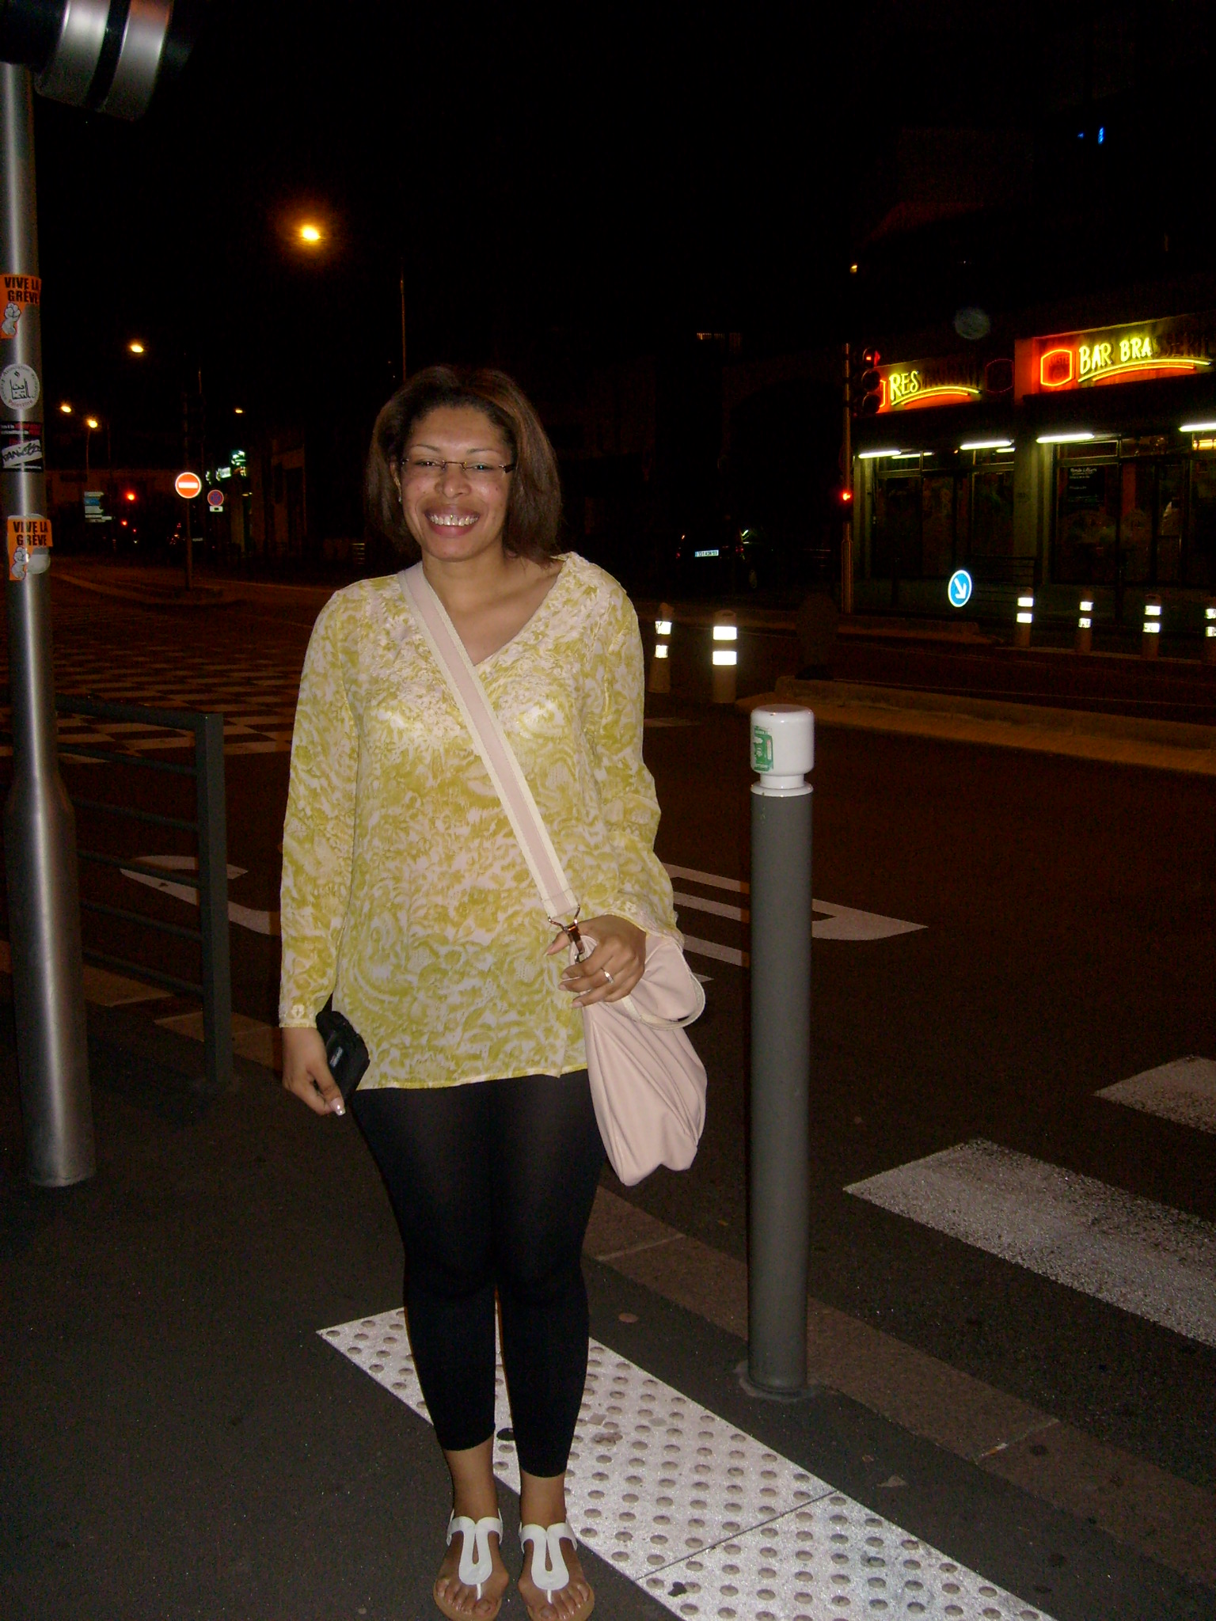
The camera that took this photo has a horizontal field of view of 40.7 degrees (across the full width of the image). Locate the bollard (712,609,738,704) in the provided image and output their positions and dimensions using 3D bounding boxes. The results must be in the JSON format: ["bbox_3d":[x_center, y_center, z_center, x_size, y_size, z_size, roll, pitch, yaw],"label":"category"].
[{"bbox_3d":[0.901,-1.192,12.675,0.190,0.720,0.190,-1,9,0],"label":"bollard"}]

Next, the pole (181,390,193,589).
[{"bbox_3d":[-7.244,-5.502,28.048,0.140,3.410,0.140,-1,9,0],"label":"pole"}]

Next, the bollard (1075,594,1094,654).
[{"bbox_3d":[5.566,-2.211,19.118,0.190,0.720,0.190,-1,9,0],"label":"bollard"}]

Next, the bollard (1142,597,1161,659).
[{"bbox_3d":[6.266,-2.126,18.847,0.190,0.720,0.190,-1,9,0],"label":"bollard"}]

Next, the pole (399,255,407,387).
[{"bbox_3d":[-5.627,-10.760,44.978,0.150,8.400,0.150,-1,9,0],"label":"pole"}]

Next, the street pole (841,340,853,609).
[{"bbox_3d":[3.146,-4.303,21.344,0.150,3.450,0.150,-1,9,0],"label":"street pole"}]

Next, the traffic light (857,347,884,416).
[{"bbox_3d":[3.358,-5.519,21.100,0.270,0.900,0.290,-5,10,-28],"label":"traffic light"}]

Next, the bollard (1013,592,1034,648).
[{"bbox_3d":[5.003,-2.312,19.642,0.190,0.720,0.190,-1,9,0],"label":"bollard"}]

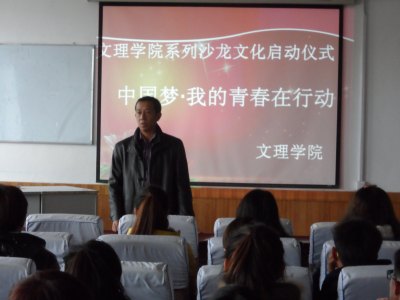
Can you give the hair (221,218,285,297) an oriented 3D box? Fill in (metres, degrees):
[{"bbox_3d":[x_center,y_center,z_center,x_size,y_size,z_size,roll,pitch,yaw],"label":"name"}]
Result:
[{"bbox_3d":[0.176,0.353,3.300,0.200,0.250,0.240,1,2,-5],"label":"hair"}]

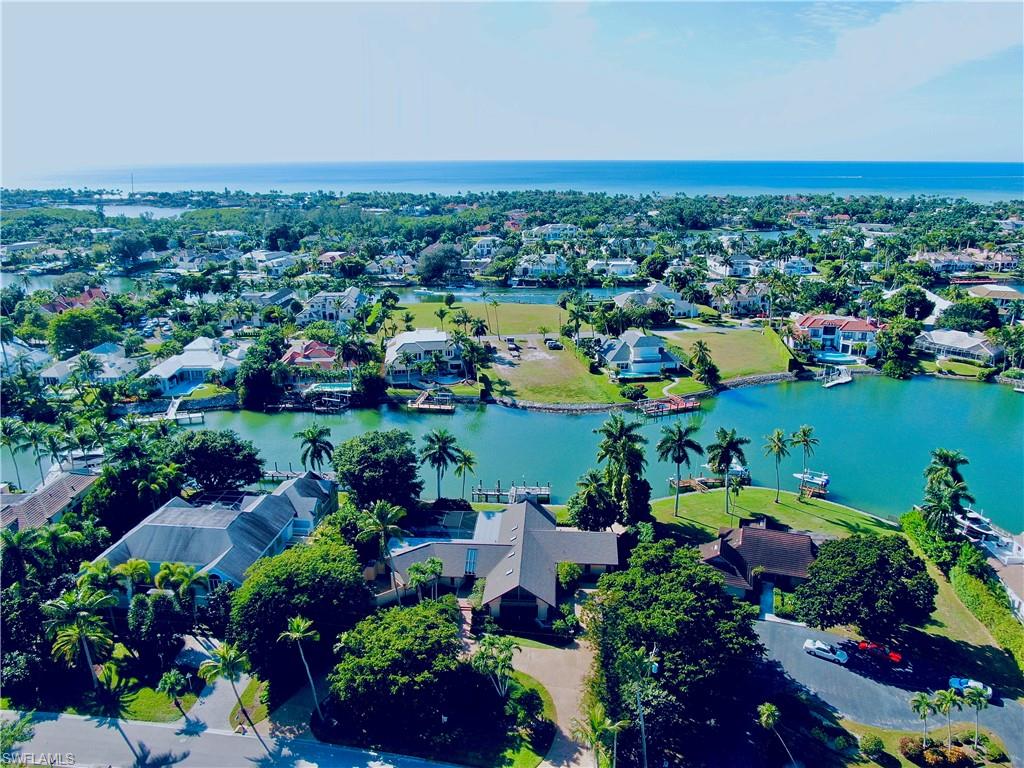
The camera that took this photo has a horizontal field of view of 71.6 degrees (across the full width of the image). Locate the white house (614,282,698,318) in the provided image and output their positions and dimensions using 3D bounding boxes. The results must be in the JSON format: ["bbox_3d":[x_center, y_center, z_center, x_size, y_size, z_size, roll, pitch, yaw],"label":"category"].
[{"bbox_3d":[58.500,-34.650,293.270,31.000,8.500,33.000,1,18,2],"label":"white house"}]

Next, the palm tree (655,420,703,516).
[{"bbox_3d":[28.500,15.068,122.194,7.800,17.300,7.600,0,18,0],"label":"palm tree"}]

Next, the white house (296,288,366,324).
[{"bbox_3d":[-68.840,-29.670,275.000,23.700,9.500,26.220,0,17,0],"label":"white house"}]

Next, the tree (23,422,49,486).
[{"bbox_3d":[-89.300,13.390,134.252,5.000,13.200,5.000,0,18,0],"label":"tree"}]

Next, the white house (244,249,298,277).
[{"bbox_3d":[-131.370,-65.910,392.590,27.740,8.500,30.260,0,17,0],"label":"white house"}]

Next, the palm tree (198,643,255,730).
[{"bbox_3d":[-30.830,32.180,78.150,6.200,8.930,5.870,0,17,0],"label":"palm tree"}]

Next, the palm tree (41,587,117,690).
[{"bbox_3d":[-49.200,29.939,82.640,8.200,12.900,8.000,0,18,0],"label":"palm tree"}]

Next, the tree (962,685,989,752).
[{"bbox_3d":[46.464,33.873,71.711,2.870,7.900,2.600,0,18,0],"label":"tree"}]

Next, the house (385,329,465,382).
[{"bbox_3d":[-25.600,-8.760,211.260,22.500,8.800,29.000,0,18,-1],"label":"house"}]

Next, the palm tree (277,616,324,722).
[{"bbox_3d":[-21.881,30.152,74.656,4.630,13.200,4.630,0,18,0],"label":"palm tree"}]

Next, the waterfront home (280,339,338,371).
[{"bbox_3d":[-58.300,-8.046,211.487,18.500,7.300,18.500,0,18,0],"label":"waterfront home"}]

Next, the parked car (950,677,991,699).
[{"bbox_3d":[52.000,34.479,80.576,4.250,1.370,1.800,6,19,17],"label":"parked car"}]

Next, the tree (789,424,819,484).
[{"bbox_3d":[51.790,14.100,126.790,5.380,14.410,5.120,0,17,0],"label":"tree"}]

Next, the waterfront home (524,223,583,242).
[{"bbox_3d":[29.500,-112.383,524.649,39.000,11.500,26.000,0,18,0],"label":"waterfront home"}]

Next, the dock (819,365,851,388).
[{"bbox_3d":[87.428,-1.835,196.417,12.430,3.200,6.000,-10,20,-29],"label":"dock"}]

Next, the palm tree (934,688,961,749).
[{"bbox_3d":[43.665,34.063,71.771,2.920,7.500,2.900,0,18,0],"label":"palm tree"}]

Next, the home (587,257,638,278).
[{"bbox_3d":[55.730,-63.900,388.990,27.740,6.800,20.170,0,17,0],"label":"home"}]

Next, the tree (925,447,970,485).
[{"bbox_3d":[69.631,17.042,115.129,6.560,13.600,6.560,0,18,0],"label":"tree"}]

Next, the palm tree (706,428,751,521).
[{"bbox_3d":[37.300,15.498,123.485,7.400,15.700,7.300,0,18,0],"label":"palm tree"}]

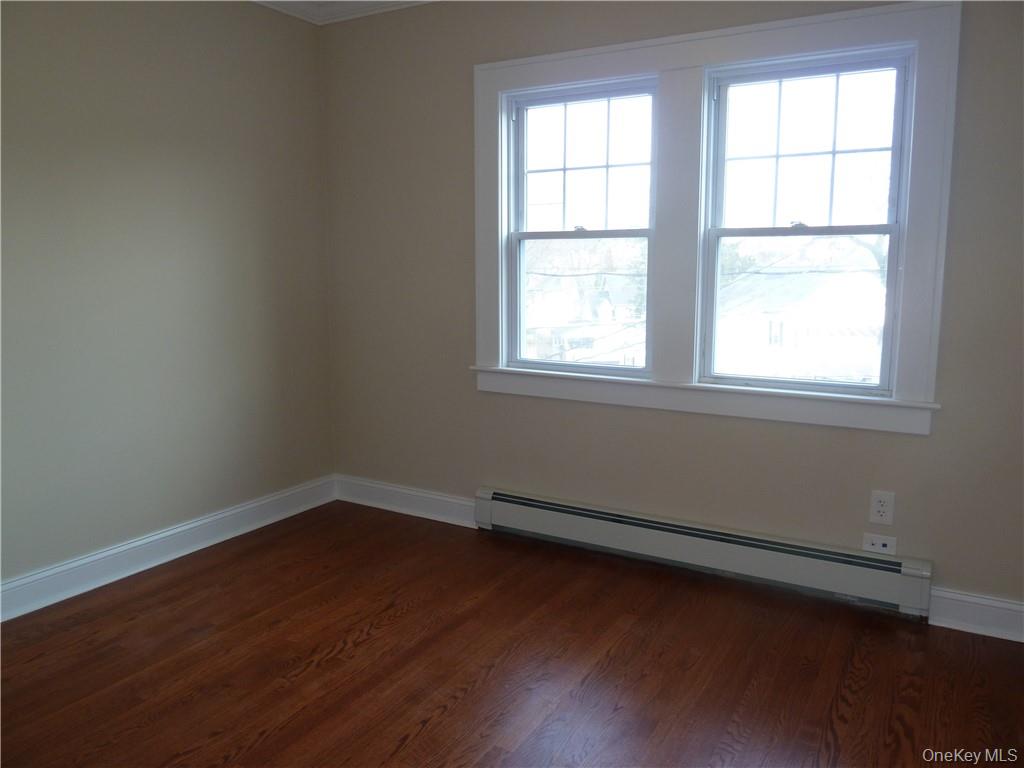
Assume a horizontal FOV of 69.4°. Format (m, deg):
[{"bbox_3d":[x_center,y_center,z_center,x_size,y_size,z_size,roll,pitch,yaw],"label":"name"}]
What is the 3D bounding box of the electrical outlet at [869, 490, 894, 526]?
[{"bbox_3d":[1.360,0.453,2.711,0.078,0.122,0.010,5,10,30],"label":"electrical outlet"}]

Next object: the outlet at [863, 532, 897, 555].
[{"bbox_3d":[1.359,0.590,2.731,0.110,0.068,0.010,5,10,30],"label":"outlet"}]

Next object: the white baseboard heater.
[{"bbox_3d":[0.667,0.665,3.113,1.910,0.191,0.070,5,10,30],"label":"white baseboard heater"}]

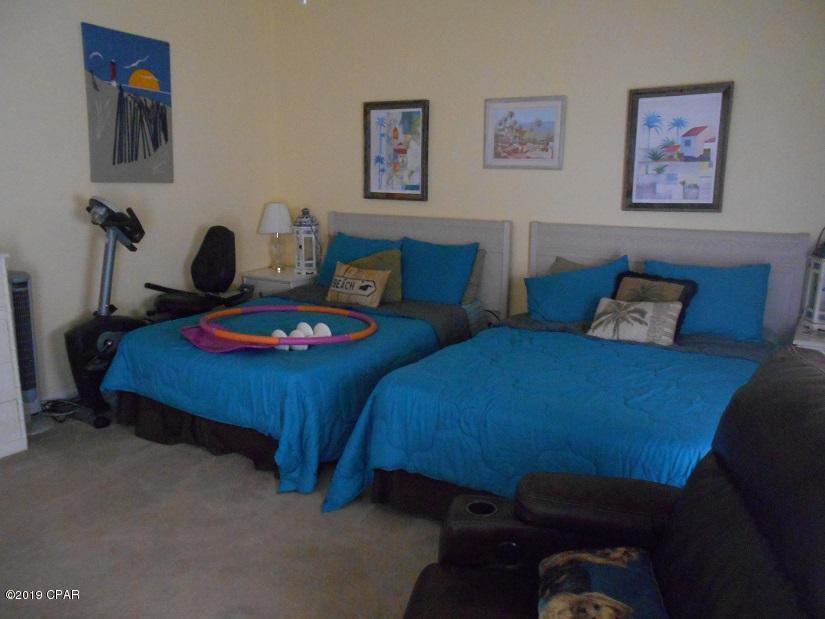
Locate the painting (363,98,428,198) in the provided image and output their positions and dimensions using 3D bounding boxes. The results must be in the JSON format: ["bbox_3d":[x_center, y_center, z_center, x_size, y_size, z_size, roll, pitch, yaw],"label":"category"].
[{"bbox_3d":[-0.130,-1.221,4.792,0.592,0.742,0.030,8,13,31],"label":"painting"}]

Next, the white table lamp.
[{"bbox_3d":[-1.165,-0.613,5.321,0.290,0.580,0.290,1,11,0],"label":"white table lamp"}]

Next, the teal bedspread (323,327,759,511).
[{"bbox_3d":[0.731,0.550,2.799,1.660,0.620,1.510,8,13,33],"label":"teal bedspread"}]

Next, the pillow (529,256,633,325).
[{"bbox_3d":[1.024,-0.117,3.879,0.650,0.440,0.160,-2,-26,27],"label":"pillow"}]

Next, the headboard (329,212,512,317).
[{"bbox_3d":[0.011,-0.128,4.862,1.620,1.173,0.070,8,13,31],"label":"headboard"}]

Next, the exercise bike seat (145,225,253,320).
[{"bbox_3d":[-1.520,-0.293,4.458,0.490,0.600,0.620,6,12,23],"label":"exercise bike seat"}]

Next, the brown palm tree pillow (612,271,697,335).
[{"bbox_3d":[1.323,-0.027,3.456,0.430,0.400,0.150,8,-19,33],"label":"brown palm tree pillow"}]

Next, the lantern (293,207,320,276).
[{"bbox_3d":[-0.879,-0.556,5.127,0.190,0.550,0.190,1,11,0],"label":"lantern"}]

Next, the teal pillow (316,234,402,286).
[{"bbox_3d":[-0.378,-0.359,4.626,0.620,0.450,0.170,8,-18,31],"label":"teal pillow"}]

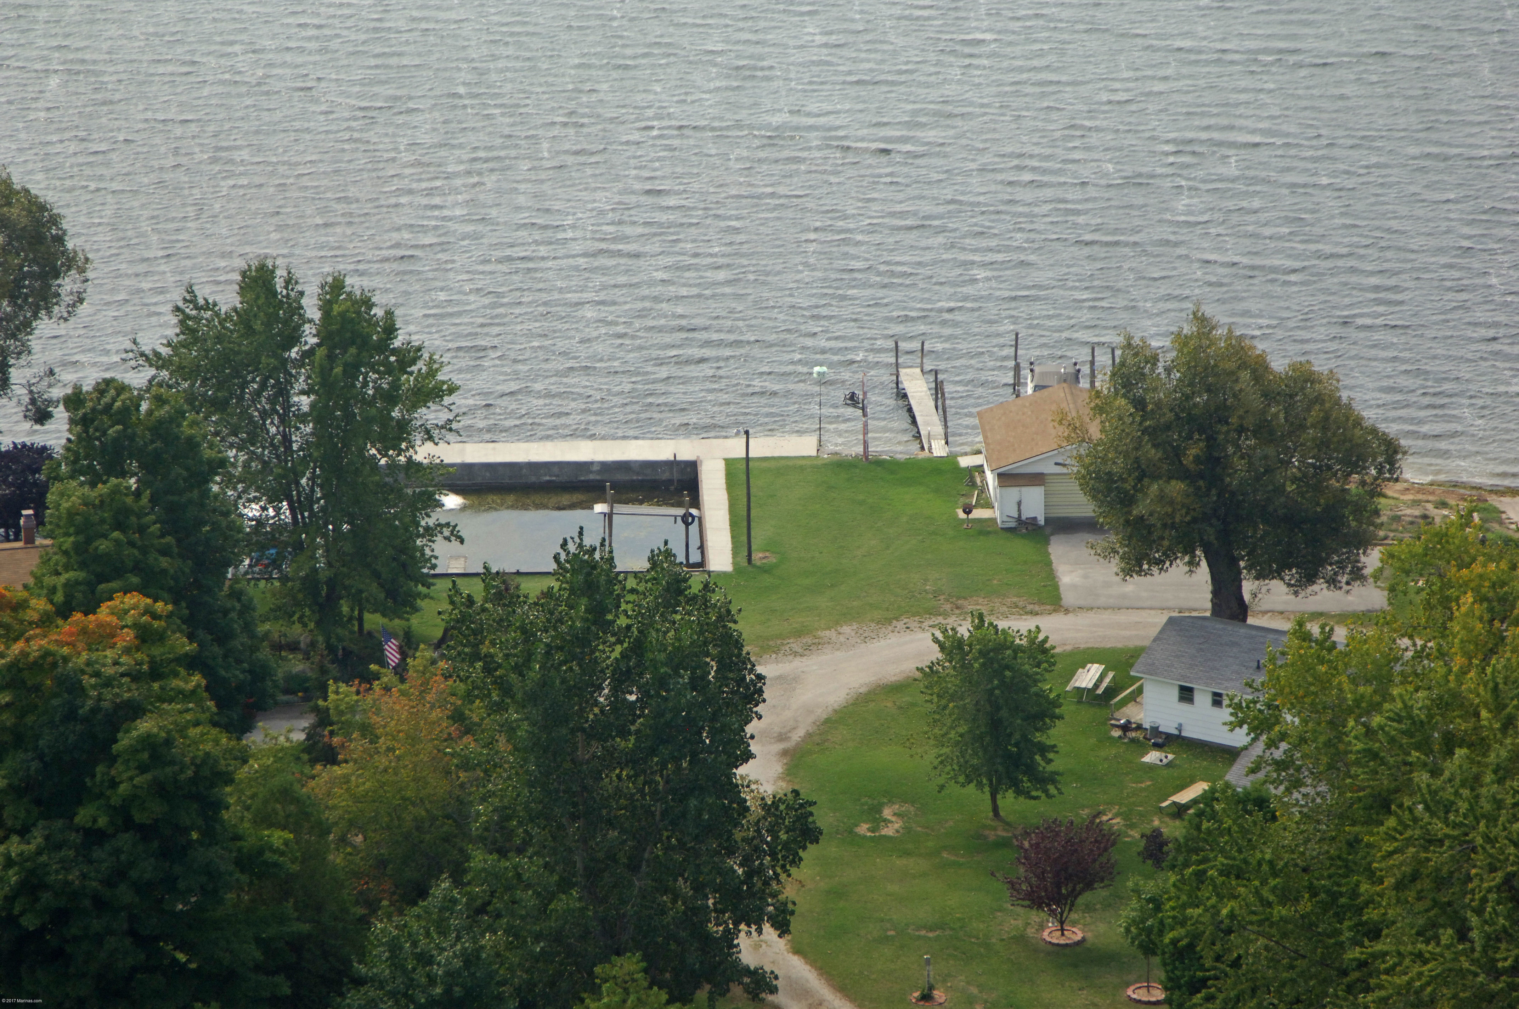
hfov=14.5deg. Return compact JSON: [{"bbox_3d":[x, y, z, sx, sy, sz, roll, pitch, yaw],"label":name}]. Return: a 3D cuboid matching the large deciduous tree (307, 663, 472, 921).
[{"bbox_3d":[-13.979,11.292,225.971,6.500,10.000,6.300,0,21,0],"label":"large deciduous tree"}]

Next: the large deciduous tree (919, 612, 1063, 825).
[{"bbox_3d":[9.139,8.409,235.391,5.600,8.700,5.400,0,21,0],"label":"large deciduous tree"}]

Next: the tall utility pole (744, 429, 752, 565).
[{"bbox_3d":[-0.479,-0.306,267.069,0.280,6.339,0.280,0,19,0],"label":"tall utility pole"}]

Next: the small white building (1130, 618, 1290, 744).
[{"bbox_3d":[20.766,7.207,245.383,8.800,3.850,7.100,11,24,27],"label":"small white building"}]

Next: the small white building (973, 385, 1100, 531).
[{"bbox_3d":[14.656,-2.354,276.850,8.476,3.739,9.389,-1,19,-2],"label":"small white building"}]

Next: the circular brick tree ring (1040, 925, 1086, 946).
[{"bbox_3d":[11.518,16.290,226.669,1.620,0.170,1.620,0,21,0],"label":"circular brick tree ring"}]

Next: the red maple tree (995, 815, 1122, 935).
[{"bbox_3d":[11.265,14.126,225.904,4.600,4.750,4.400,0,21,0],"label":"red maple tree"}]

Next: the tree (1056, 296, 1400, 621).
[{"bbox_3d":[20.278,-1.384,253.426,14.500,14.200,13.500,0,21,0],"label":"tree"}]

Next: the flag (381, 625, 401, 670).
[{"bbox_3d":[-14.899,5.763,241.793,0.850,1.850,0.300,0,21,0],"label":"flag"}]

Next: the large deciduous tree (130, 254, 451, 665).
[{"bbox_3d":[-20.019,-2.083,255.277,13.977,17.488,12.580,0,19,0],"label":"large deciduous tree"}]

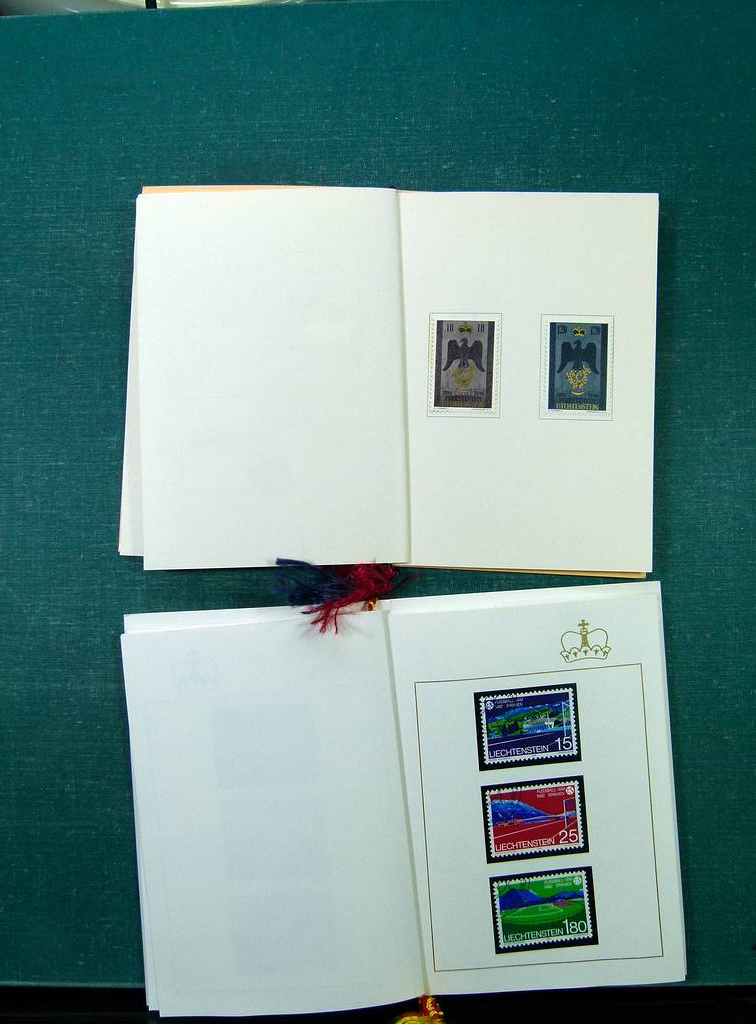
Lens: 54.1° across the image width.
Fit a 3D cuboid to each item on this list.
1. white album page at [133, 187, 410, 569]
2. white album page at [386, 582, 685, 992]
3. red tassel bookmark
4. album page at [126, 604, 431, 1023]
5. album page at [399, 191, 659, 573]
[{"bbox_3d":[-0.042,-0.052,0.292,0.103,0.006,0.147,-2,88,0],"label":"white album page"},{"bbox_3d":[0.062,0.107,0.288,0.103,0.005,0.151,-4,88,0],"label":"white album page"},{"bbox_3d":[-0.015,0.033,0.288,0.048,0.011,0.028,0,88,0],"label":"red tassel bookmark"},{"bbox_3d":[-0.040,0.115,0.286,0.102,0.007,0.147,-5,88,0],"label":"album page"},{"bbox_3d":[0.059,-0.052,0.292,0.099,0.005,0.148,1,88,0],"label":"album page"}]

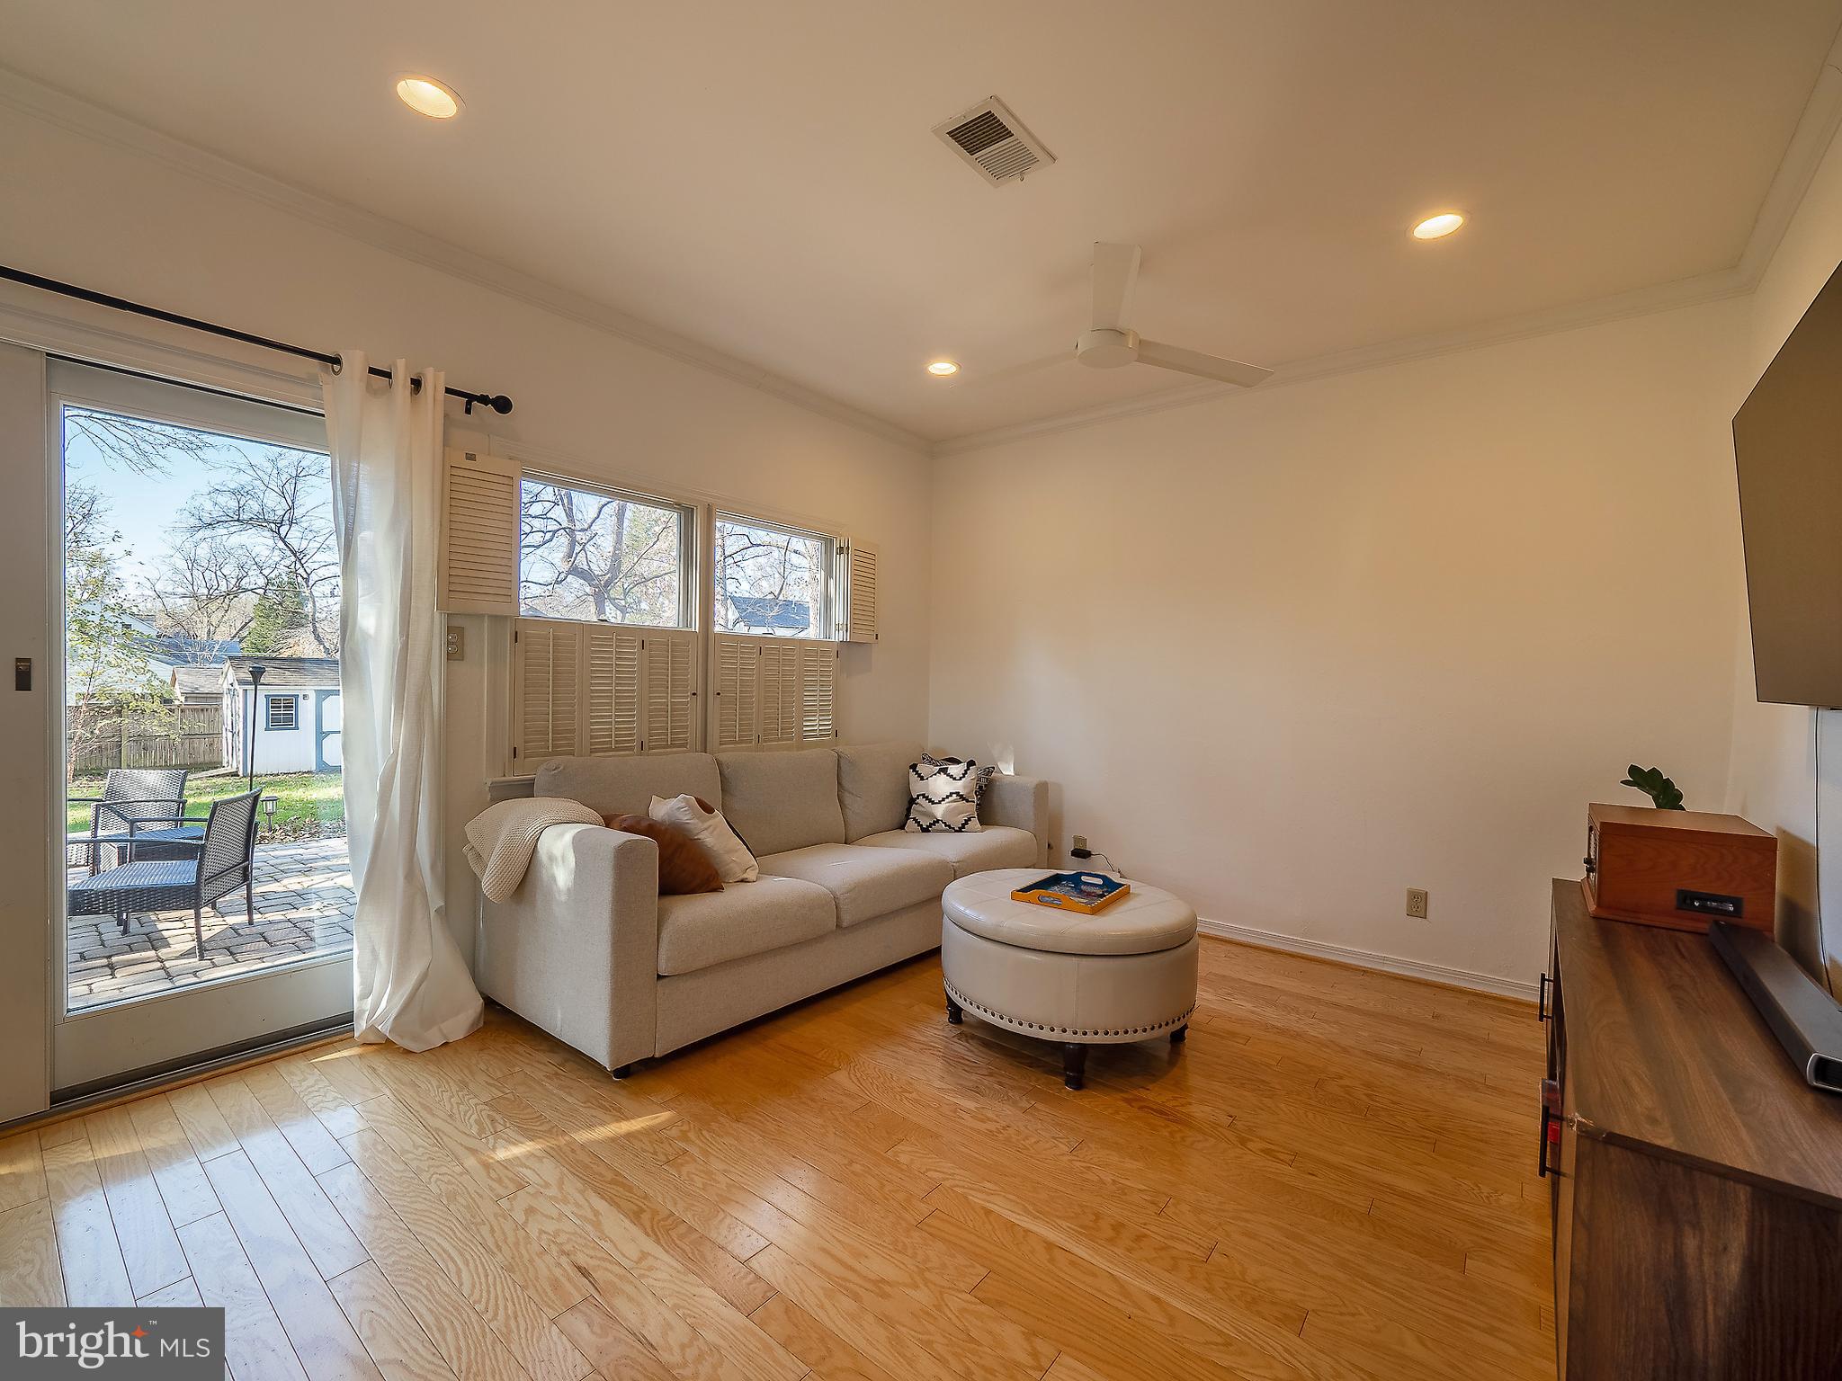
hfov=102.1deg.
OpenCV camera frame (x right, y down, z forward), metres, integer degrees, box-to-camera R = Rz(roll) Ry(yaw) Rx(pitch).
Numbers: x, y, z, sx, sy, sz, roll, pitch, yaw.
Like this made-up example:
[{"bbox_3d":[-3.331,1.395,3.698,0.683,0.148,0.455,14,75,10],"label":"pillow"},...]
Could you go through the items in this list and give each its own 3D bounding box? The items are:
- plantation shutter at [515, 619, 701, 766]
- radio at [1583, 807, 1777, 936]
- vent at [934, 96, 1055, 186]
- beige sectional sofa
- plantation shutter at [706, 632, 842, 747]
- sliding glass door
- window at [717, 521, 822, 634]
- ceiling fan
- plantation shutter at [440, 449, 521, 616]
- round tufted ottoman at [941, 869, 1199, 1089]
[{"bbox_3d":[-1.222,0.022,2.993,0.045,0.570,0.764,2,1,40],"label":"plantation shutter"},{"bbox_3d":[2.009,0.467,2.001,0.325,0.244,0.420,2,1,39],"label":"radio"},{"bbox_3d":[0.201,-1.450,1.997,0.193,0.030,0.289,2,1,41],"label":"vent"},{"bbox_3d":[-0.443,0.703,3.289,0.880,0.850,2.400,2,1,40],"label":"beige sectional sofa"},{"bbox_3d":[-0.684,0.026,3.625,0.045,0.570,0.762,2,1,40],"label":"plantation shutter"},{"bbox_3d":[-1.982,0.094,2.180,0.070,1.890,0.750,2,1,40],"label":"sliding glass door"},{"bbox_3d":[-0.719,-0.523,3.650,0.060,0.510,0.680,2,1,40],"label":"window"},{"bbox_3d":[0.624,-1.306,2.496,1.240,0.305,1.150,1,1,11],"label":"ceiling fan"},{"bbox_3d":[-1.511,-0.534,2.555,0.045,0.548,0.252,2,1,40],"label":"plantation shutter"},{"bbox_3d":[0.500,0.924,2.540,0.845,0.460,0.845,1,1,0],"label":"round tufted ottoman"}]

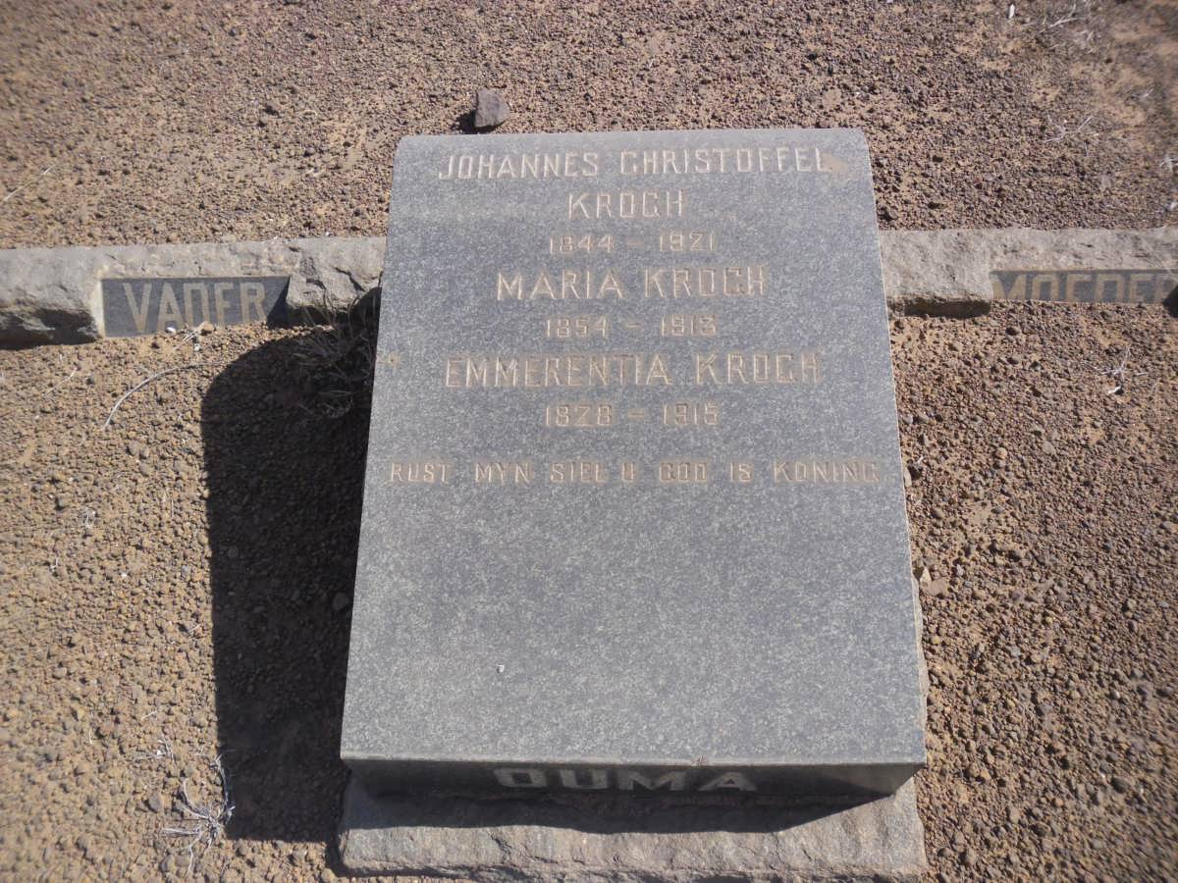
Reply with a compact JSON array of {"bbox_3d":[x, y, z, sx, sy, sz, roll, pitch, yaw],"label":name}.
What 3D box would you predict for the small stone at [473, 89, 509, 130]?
[{"bbox_3d":[-0.232,-0.787,2.180,0.080,0.062,0.075,0,54,0],"label":"small stone"}]

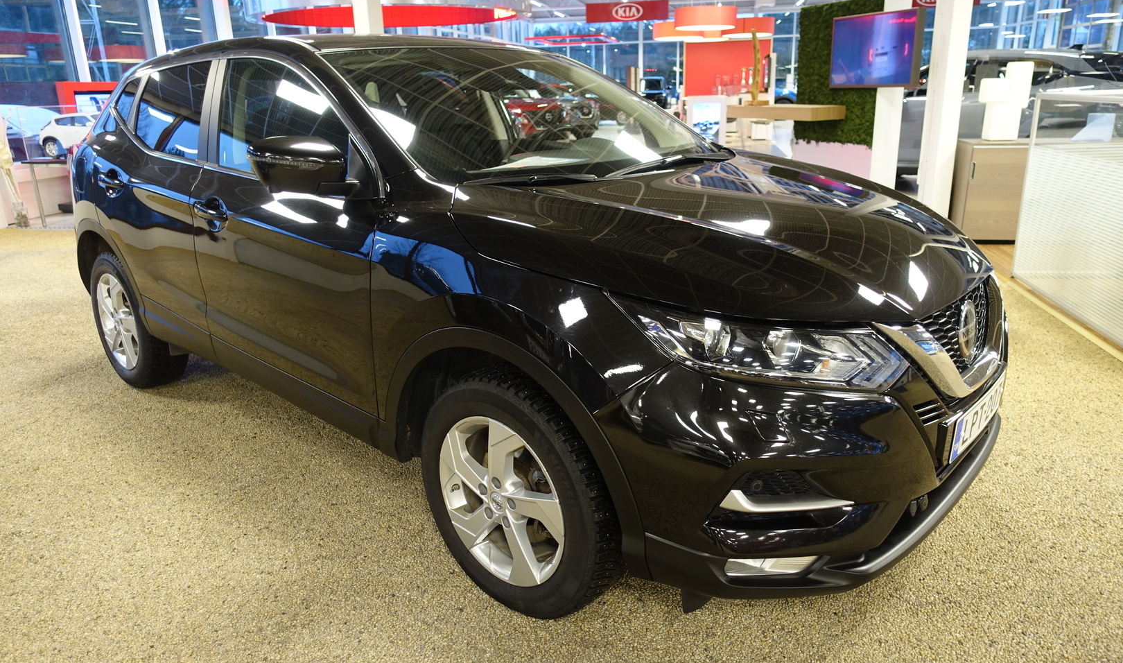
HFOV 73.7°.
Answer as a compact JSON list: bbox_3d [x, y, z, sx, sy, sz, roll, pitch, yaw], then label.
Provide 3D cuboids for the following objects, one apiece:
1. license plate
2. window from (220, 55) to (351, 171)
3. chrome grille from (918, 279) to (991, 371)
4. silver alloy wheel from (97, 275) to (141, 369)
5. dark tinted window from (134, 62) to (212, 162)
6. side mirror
[{"bbox_3d":[1.088,0.222,1.959,0.020,0.118,0.442,14,23,39],"label":"license plate"},{"bbox_3d":[-0.925,-0.701,2.463,0.860,0.410,0.060,14,6,39],"label":"window"},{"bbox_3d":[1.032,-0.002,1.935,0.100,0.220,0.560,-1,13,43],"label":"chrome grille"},{"bbox_3d":[-2.100,-0.066,3.697,0.469,0.469,0.170,14,23,39],"label":"silver alloy wheel"},{"bbox_3d":[-1.572,-0.878,3.009,0.630,0.380,0.050,14,6,39],"label":"dark tinted window"},{"bbox_3d":[-0.745,-0.469,2.136,0.190,0.170,0.240,14,23,39],"label":"side mirror"}]

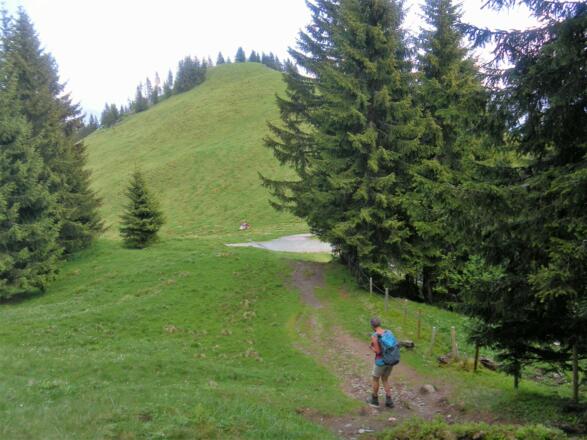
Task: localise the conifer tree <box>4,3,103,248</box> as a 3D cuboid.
[{"bbox_3d":[-16.380,-5.966,40.000,7.200,16.600,7.200,0,3,0],"label":"conifer tree"}]

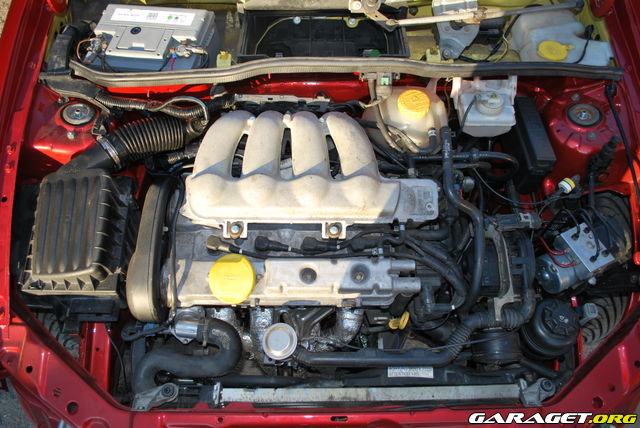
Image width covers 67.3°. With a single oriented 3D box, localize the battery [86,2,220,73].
[{"bbox_3d":[-0.368,-0.345,1.121,0.243,0.180,0.175,5,57,3],"label":"battery"}]

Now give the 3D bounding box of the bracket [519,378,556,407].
[{"bbox_3d":[0.377,0.315,0.848,0.060,0.028,0.038,0,55,0],"label":"bracket"}]

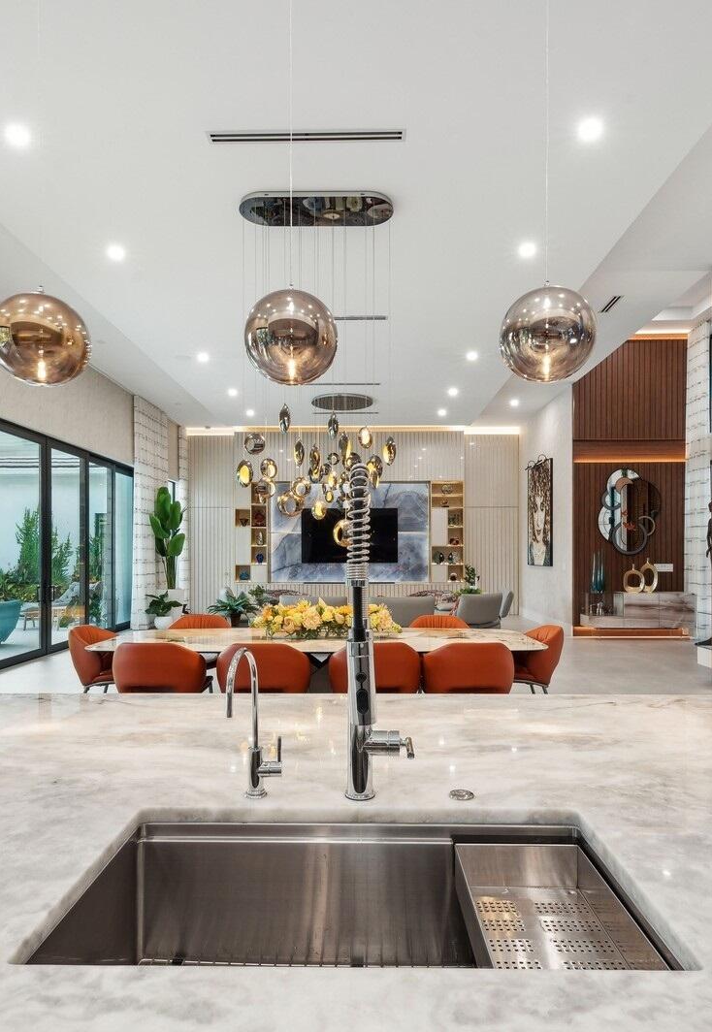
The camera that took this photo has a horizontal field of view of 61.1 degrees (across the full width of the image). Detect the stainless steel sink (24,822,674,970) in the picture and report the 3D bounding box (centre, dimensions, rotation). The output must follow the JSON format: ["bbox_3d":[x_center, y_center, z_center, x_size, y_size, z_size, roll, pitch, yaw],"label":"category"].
[{"bbox_3d":[0.002,0.686,0.895,0.800,0.260,0.440,0,-2,1],"label":"stainless steel sink"}]

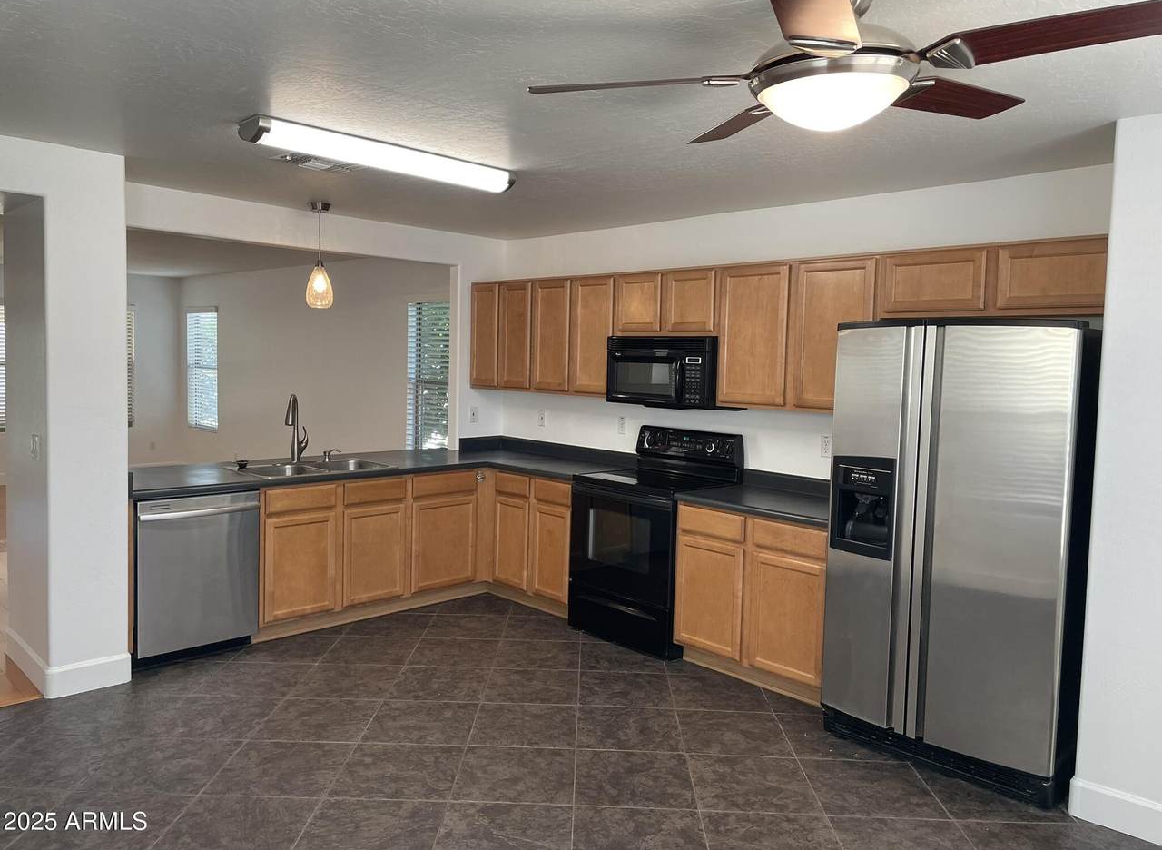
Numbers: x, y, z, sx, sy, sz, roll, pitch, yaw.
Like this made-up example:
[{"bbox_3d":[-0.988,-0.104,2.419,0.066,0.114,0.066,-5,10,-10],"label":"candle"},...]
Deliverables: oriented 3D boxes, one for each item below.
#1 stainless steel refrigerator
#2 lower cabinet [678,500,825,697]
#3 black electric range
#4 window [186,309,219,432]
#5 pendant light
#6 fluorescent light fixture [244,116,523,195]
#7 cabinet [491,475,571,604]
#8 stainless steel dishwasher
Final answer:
[{"bbox_3d":[1.639,0.477,3.647,0.840,1.780,0.920,-3,6,-44],"label":"stainless steel refrigerator"},{"bbox_3d":[1.024,0.808,4.503,0.610,0.780,0.910,-3,6,-44],"label":"lower cabinet"},{"bbox_3d":[0.415,0.632,5.060,0.675,1.195,0.770,-3,6,-44],"label":"black electric range"},{"bbox_3d":[-4.648,-0.682,10.675,0.060,1.500,0.950,-3,6,-44],"label":"window"},{"bbox_3d":[-1.542,-0.999,5.149,0.160,0.606,0.160,-3,6,-44],"label":"pendant light"},{"bbox_3d":[-0.824,-1.137,3.743,1.235,0.083,0.217,-3,6,-44],"label":"fluorescent light fixture"},{"bbox_3d":[-0.116,0.690,5.669,0.610,0.780,0.770,-3,6,-44],"label":"cabinet"},{"bbox_3d":[-2.119,0.742,4.635,0.605,0.820,0.620,-3,6,-44],"label":"stainless steel dishwasher"}]

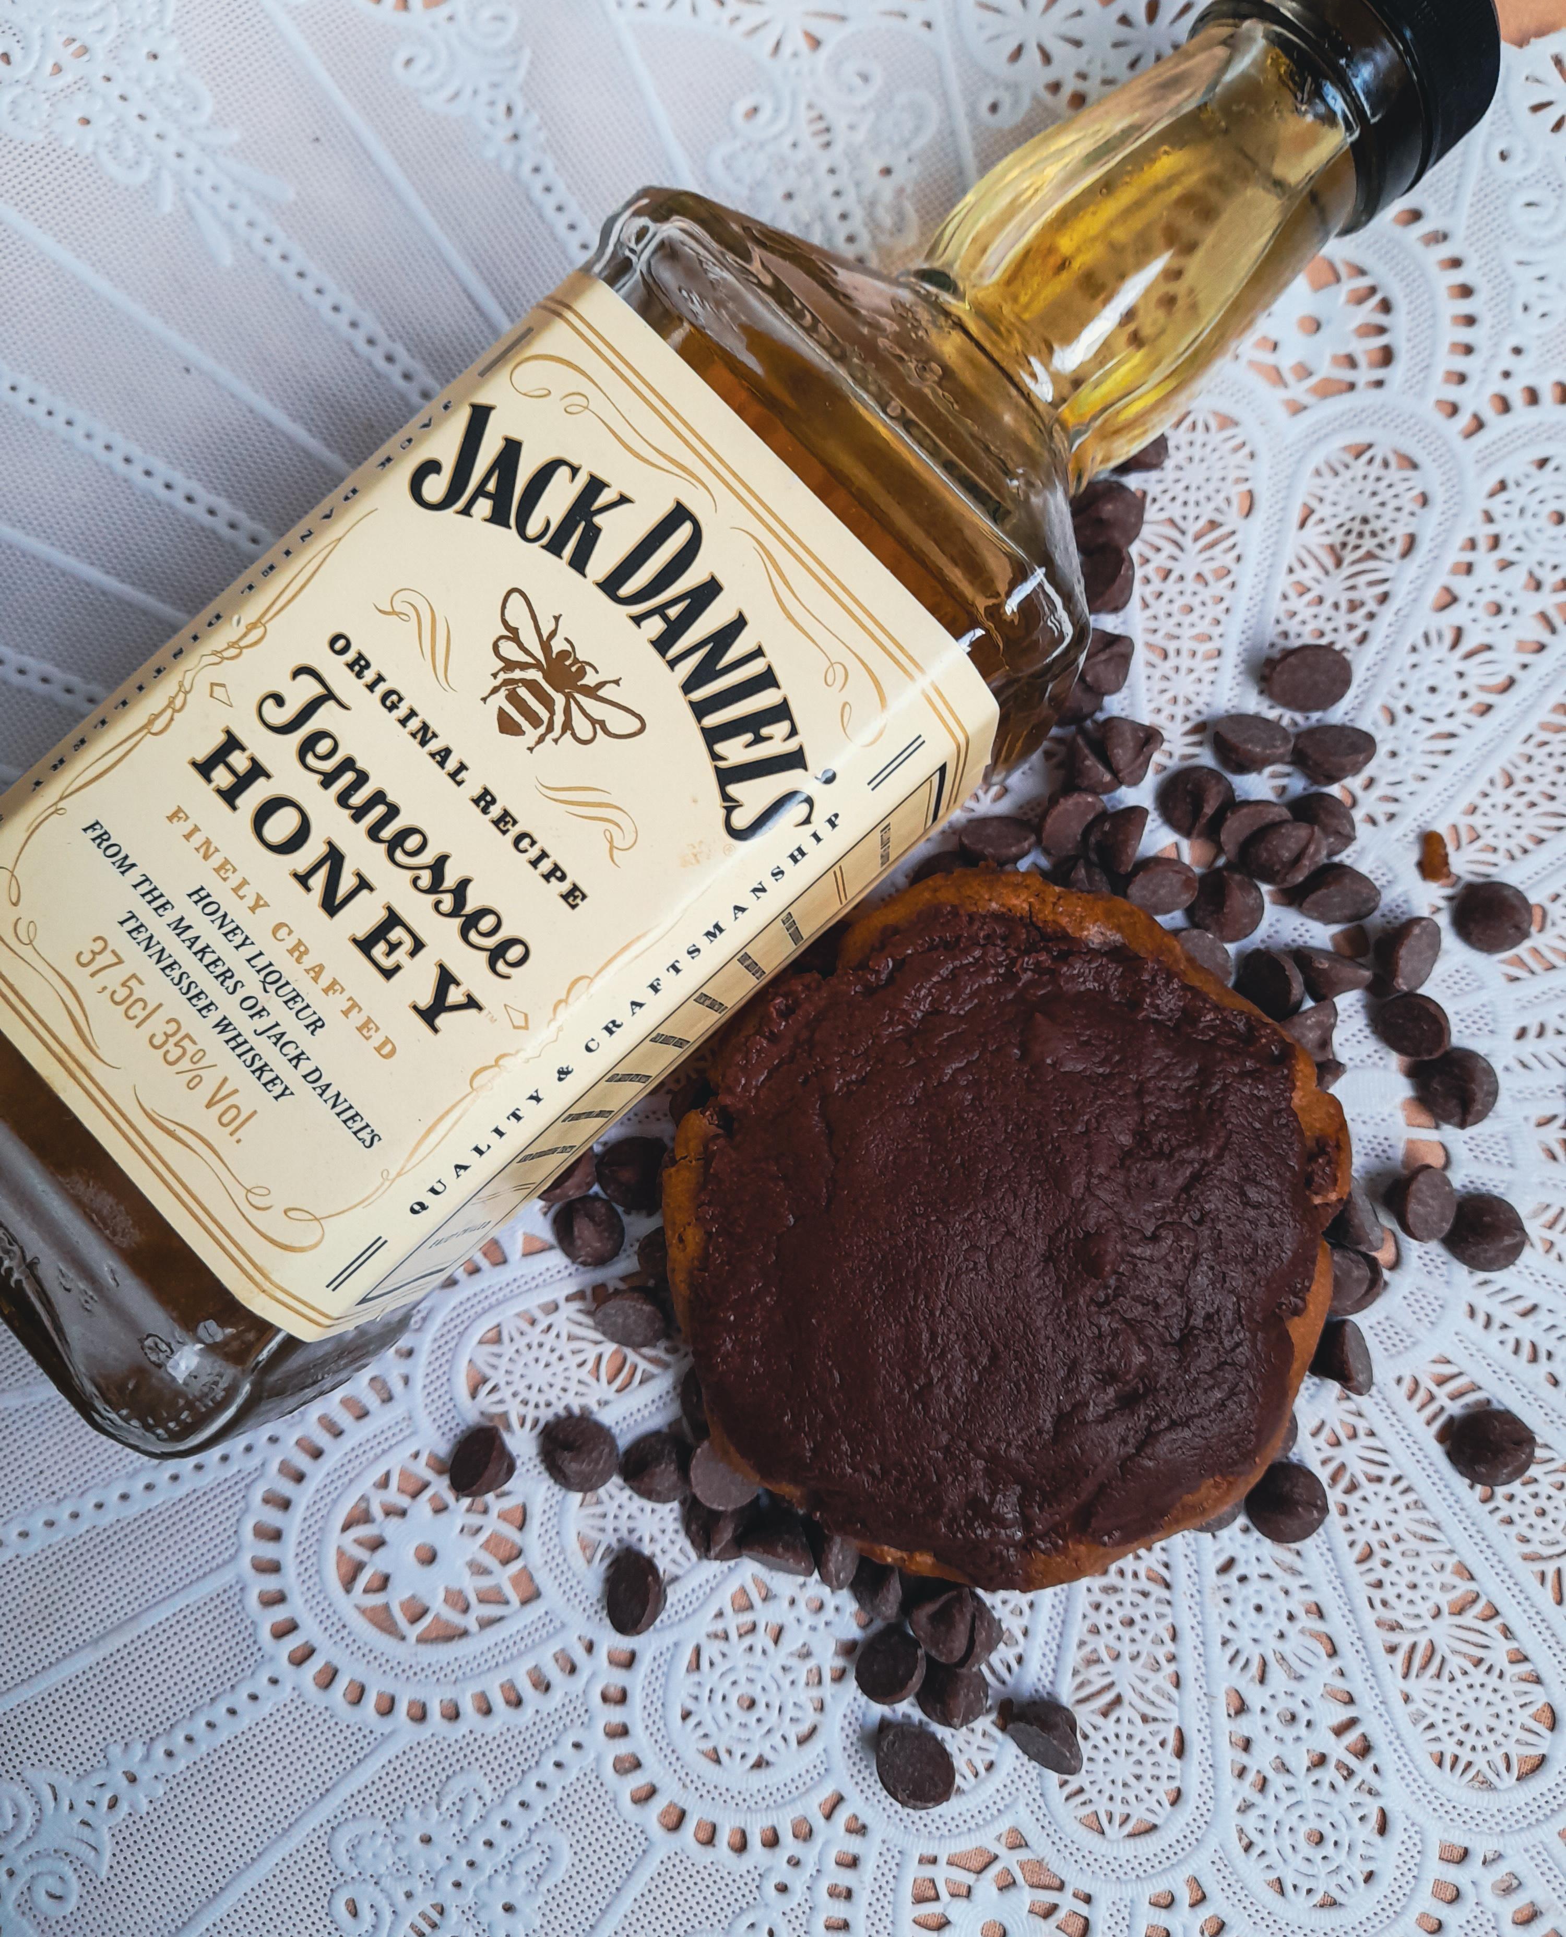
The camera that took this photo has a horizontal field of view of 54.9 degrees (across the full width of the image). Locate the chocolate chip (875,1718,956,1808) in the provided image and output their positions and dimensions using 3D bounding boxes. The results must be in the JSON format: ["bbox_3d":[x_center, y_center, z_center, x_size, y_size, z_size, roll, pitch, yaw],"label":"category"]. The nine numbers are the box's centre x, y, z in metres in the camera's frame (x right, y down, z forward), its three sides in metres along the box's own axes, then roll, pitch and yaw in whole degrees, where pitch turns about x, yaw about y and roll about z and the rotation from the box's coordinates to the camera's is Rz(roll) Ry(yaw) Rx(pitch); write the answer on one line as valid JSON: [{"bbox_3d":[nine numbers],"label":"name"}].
[{"bbox_3d":[0.016,0.104,0.195,0.011,0.007,0.011,10,52,-13],"label":"chocolate chip"}]

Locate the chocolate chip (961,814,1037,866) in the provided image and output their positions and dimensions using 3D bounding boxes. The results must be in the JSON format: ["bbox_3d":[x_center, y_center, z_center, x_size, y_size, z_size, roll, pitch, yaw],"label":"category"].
[{"bbox_3d":[0.029,-0.016,0.203,0.010,0.010,0.006,-4,123,3],"label":"chocolate chip"}]

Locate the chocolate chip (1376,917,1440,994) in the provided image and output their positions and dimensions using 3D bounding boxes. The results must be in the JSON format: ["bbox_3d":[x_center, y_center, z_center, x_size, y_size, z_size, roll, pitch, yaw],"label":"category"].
[{"bbox_3d":[0.081,-0.002,0.200,0.006,0.010,0.010,17,85,47],"label":"chocolate chip"}]

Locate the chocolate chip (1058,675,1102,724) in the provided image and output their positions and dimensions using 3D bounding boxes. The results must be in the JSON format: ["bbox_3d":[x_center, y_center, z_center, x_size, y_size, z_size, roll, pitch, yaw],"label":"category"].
[{"bbox_3d":[0.039,-0.038,0.207,0.010,0.007,0.010,0,87,3],"label":"chocolate chip"}]

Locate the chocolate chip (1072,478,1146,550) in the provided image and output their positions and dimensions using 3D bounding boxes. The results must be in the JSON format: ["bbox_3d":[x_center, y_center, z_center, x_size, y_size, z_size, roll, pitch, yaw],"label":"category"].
[{"bbox_3d":[0.045,-0.063,0.206,0.010,0.007,0.010,0,93,6],"label":"chocolate chip"}]

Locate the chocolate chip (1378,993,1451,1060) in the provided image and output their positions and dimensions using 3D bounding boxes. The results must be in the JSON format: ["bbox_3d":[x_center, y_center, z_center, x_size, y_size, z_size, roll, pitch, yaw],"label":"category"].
[{"bbox_3d":[0.084,0.007,0.199,0.010,0.007,0.010,0,105,44],"label":"chocolate chip"}]

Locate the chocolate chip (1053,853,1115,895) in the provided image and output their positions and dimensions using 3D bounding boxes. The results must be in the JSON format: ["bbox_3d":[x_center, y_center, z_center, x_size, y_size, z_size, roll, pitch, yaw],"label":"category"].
[{"bbox_3d":[0.040,-0.012,0.202,0.010,0.007,0.010,0,66,0],"label":"chocolate chip"}]

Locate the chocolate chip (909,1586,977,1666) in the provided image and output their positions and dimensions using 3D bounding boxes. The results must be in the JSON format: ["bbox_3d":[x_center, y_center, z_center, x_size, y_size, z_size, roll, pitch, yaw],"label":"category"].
[{"bbox_3d":[0.020,0.083,0.191,0.007,0.010,0.010,13,86,-19],"label":"chocolate chip"}]

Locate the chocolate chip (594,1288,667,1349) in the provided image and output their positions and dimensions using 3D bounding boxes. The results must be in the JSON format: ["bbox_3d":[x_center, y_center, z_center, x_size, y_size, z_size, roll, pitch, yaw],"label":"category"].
[{"bbox_3d":[-0.020,0.046,0.206,0.010,0.010,0.007,3,46,22],"label":"chocolate chip"}]

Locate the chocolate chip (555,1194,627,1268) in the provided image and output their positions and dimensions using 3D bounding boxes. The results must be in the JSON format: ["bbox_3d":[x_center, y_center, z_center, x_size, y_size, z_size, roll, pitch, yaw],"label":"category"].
[{"bbox_3d":[-0.027,0.035,0.202,0.010,0.007,0.010,0,86,4],"label":"chocolate chip"}]

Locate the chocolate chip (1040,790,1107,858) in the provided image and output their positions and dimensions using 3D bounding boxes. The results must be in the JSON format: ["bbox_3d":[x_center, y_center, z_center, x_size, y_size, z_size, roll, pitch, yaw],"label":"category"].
[{"bbox_3d":[0.038,-0.020,0.201,0.010,0.007,0.010,-5,120,-9],"label":"chocolate chip"}]

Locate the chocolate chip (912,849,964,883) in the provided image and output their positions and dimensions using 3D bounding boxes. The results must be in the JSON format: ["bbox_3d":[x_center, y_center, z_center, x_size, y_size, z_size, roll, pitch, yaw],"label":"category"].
[{"bbox_3d":[0.022,-0.012,0.201,0.010,0.007,0.010,0,86,3],"label":"chocolate chip"}]

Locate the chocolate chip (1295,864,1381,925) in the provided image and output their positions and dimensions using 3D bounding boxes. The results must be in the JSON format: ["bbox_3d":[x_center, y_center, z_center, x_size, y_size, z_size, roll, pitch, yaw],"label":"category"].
[{"bbox_3d":[0.074,-0.012,0.201,0.011,0.011,0.007,5,62,2],"label":"chocolate chip"}]

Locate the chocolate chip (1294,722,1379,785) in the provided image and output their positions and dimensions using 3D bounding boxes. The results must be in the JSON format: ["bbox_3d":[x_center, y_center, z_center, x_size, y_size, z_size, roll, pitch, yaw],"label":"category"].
[{"bbox_3d":[0.075,-0.028,0.206,0.011,0.011,0.007,24,131,31],"label":"chocolate chip"}]

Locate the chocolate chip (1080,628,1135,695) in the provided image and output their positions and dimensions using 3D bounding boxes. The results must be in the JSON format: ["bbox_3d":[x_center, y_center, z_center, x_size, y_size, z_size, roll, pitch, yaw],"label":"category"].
[{"bbox_3d":[0.044,-0.042,0.206,0.007,0.010,0.010,-48,45,34],"label":"chocolate chip"}]

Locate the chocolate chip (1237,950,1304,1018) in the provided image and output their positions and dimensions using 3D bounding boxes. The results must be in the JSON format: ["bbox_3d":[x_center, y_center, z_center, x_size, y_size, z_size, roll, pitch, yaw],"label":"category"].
[{"bbox_3d":[0.066,0.001,0.200,0.007,0.010,0.010,-14,84,-31],"label":"chocolate chip"}]

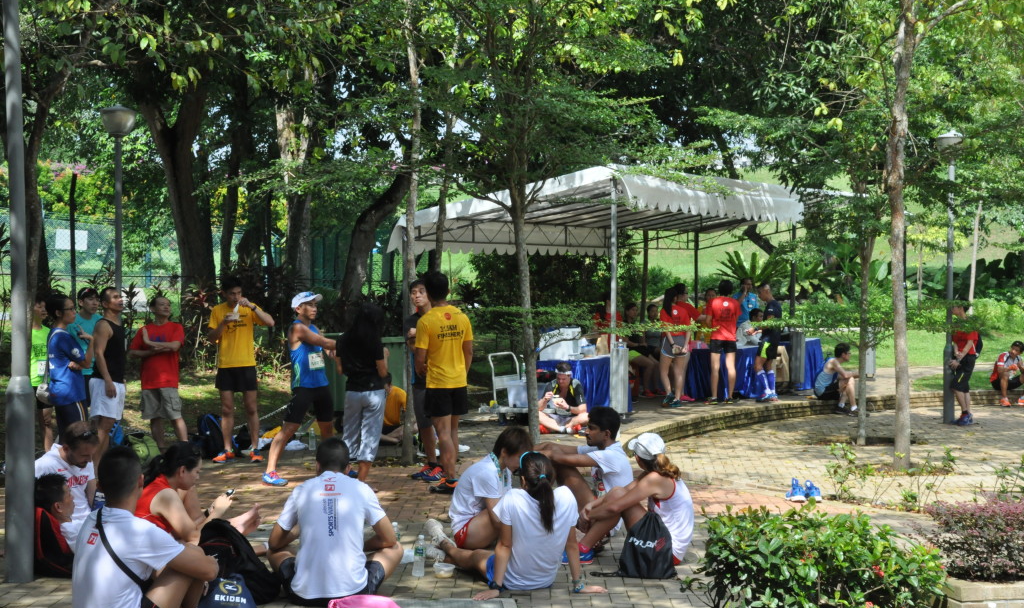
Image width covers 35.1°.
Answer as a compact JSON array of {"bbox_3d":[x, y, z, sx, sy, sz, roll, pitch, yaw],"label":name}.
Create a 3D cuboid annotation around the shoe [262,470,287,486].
[{"bbox_3d":[-1.879,1.373,12.880,0.275,0.115,0.100,1,1,38],"label":"shoe"}]

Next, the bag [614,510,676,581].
[{"bbox_3d":[0.752,1.328,8.980,0.340,0.380,0.190,1,0,9],"label":"bag"}]

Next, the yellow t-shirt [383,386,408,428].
[{"bbox_3d":[-1.330,1.145,18.000,0.340,0.480,0.460,0,0,-41],"label":"yellow t-shirt"}]

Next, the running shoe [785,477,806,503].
[{"bbox_3d":[2.245,1.460,12.800,0.110,0.160,0.280,0,0,-18],"label":"running shoe"}]

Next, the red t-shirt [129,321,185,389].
[{"bbox_3d":[-3.460,0.490,15.800,0.540,0.660,0.300,1,0,-12],"label":"red t-shirt"}]

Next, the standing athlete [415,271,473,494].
[{"bbox_3d":[-0.525,0.586,12.515,0.480,1.700,0.360,0,1,-34],"label":"standing athlete"}]

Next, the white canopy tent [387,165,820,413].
[{"bbox_3d":[1.500,-0.170,23.100,3.800,3.030,6.000,1,0,33],"label":"white canopy tent"}]

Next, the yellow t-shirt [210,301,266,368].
[{"bbox_3d":[-2.690,0.298,15.800,0.540,0.660,0.280,0,0,-12],"label":"yellow t-shirt"}]

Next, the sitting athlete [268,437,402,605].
[{"bbox_3d":[-0.940,1.095,8.600,0.710,0.830,0.680,0,0,2],"label":"sitting athlete"}]

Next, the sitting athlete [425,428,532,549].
[{"bbox_3d":[-0.126,1.105,9.939,0.700,0.725,0.500,0,1,-13],"label":"sitting athlete"}]

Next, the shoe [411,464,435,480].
[{"bbox_3d":[-0.714,1.367,13.234,0.280,0.120,0.100,-1,1,-38],"label":"shoe"}]

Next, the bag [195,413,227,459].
[{"bbox_3d":[-2.990,1.335,16.300,0.340,0.460,0.260,0,0,-20],"label":"bag"}]

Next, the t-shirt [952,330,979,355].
[{"bbox_3d":[6.080,0.420,21.700,0.280,0.530,0.420,1,0,-30],"label":"t-shirt"}]

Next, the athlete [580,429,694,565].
[{"bbox_3d":[0.697,1.107,9.382,0.760,0.735,0.460,0,1,12],"label":"athlete"}]

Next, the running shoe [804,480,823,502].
[{"bbox_3d":[2.207,1.373,11.948,0.105,0.140,0.280,0,1,-19],"label":"running shoe"}]

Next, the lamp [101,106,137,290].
[{"bbox_3d":[-4.955,-0.452,20.396,0.440,4.100,0.440,0,1,0],"label":"lamp"}]

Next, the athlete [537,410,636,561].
[{"bbox_3d":[0.440,1.080,10.150,0.720,0.870,0.500,1,0,-9],"label":"athlete"}]

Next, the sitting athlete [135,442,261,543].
[{"bbox_3d":[-1.810,1.150,9.300,0.780,0.740,0.520,0,0,-28],"label":"sitting athlete"}]

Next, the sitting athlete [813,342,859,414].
[{"bbox_3d":[4.730,1.080,23.200,0.780,1.030,0.480,0,0,28],"label":"sitting athlete"}]

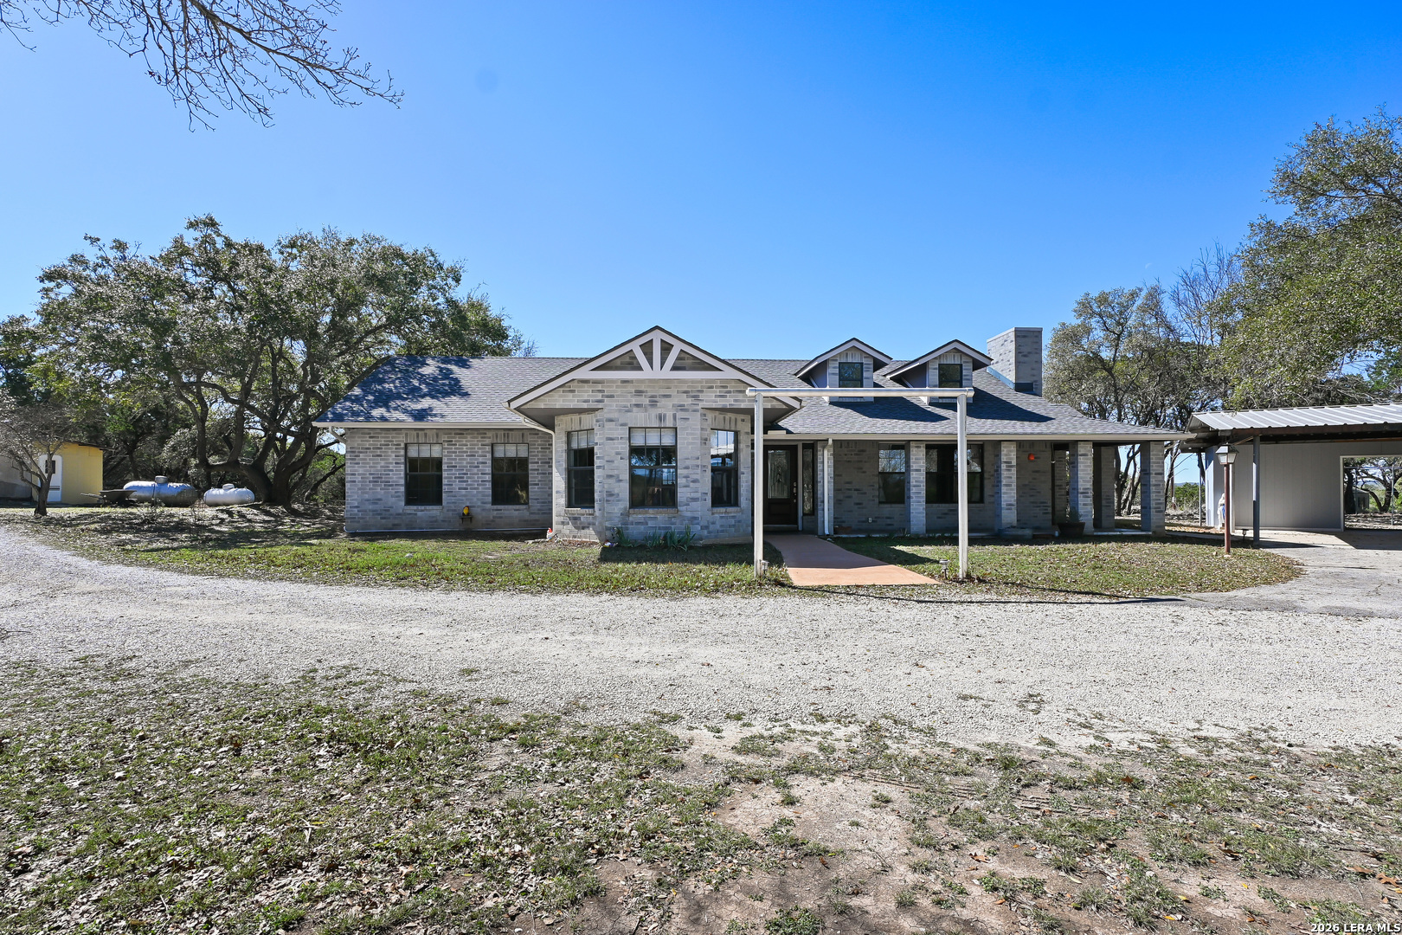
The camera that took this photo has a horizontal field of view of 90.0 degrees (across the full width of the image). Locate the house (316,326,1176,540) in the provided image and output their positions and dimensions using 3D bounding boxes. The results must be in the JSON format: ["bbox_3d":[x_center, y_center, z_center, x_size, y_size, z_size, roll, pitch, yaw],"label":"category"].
[{"bbox_3d":[0.900,-1.250,20.300,20.600,5.600,14.000,0,-1,-4],"label":"house"}]

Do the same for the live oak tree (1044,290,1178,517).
[{"bbox_3d":[14.600,-2.440,25.000,4.800,8.100,4.900,0,-1,30],"label":"live oak tree"}]

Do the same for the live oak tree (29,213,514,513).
[{"bbox_3d":[-15.500,-4.100,27.200,17.000,11.400,15.500,0,-1,-30],"label":"live oak tree"}]

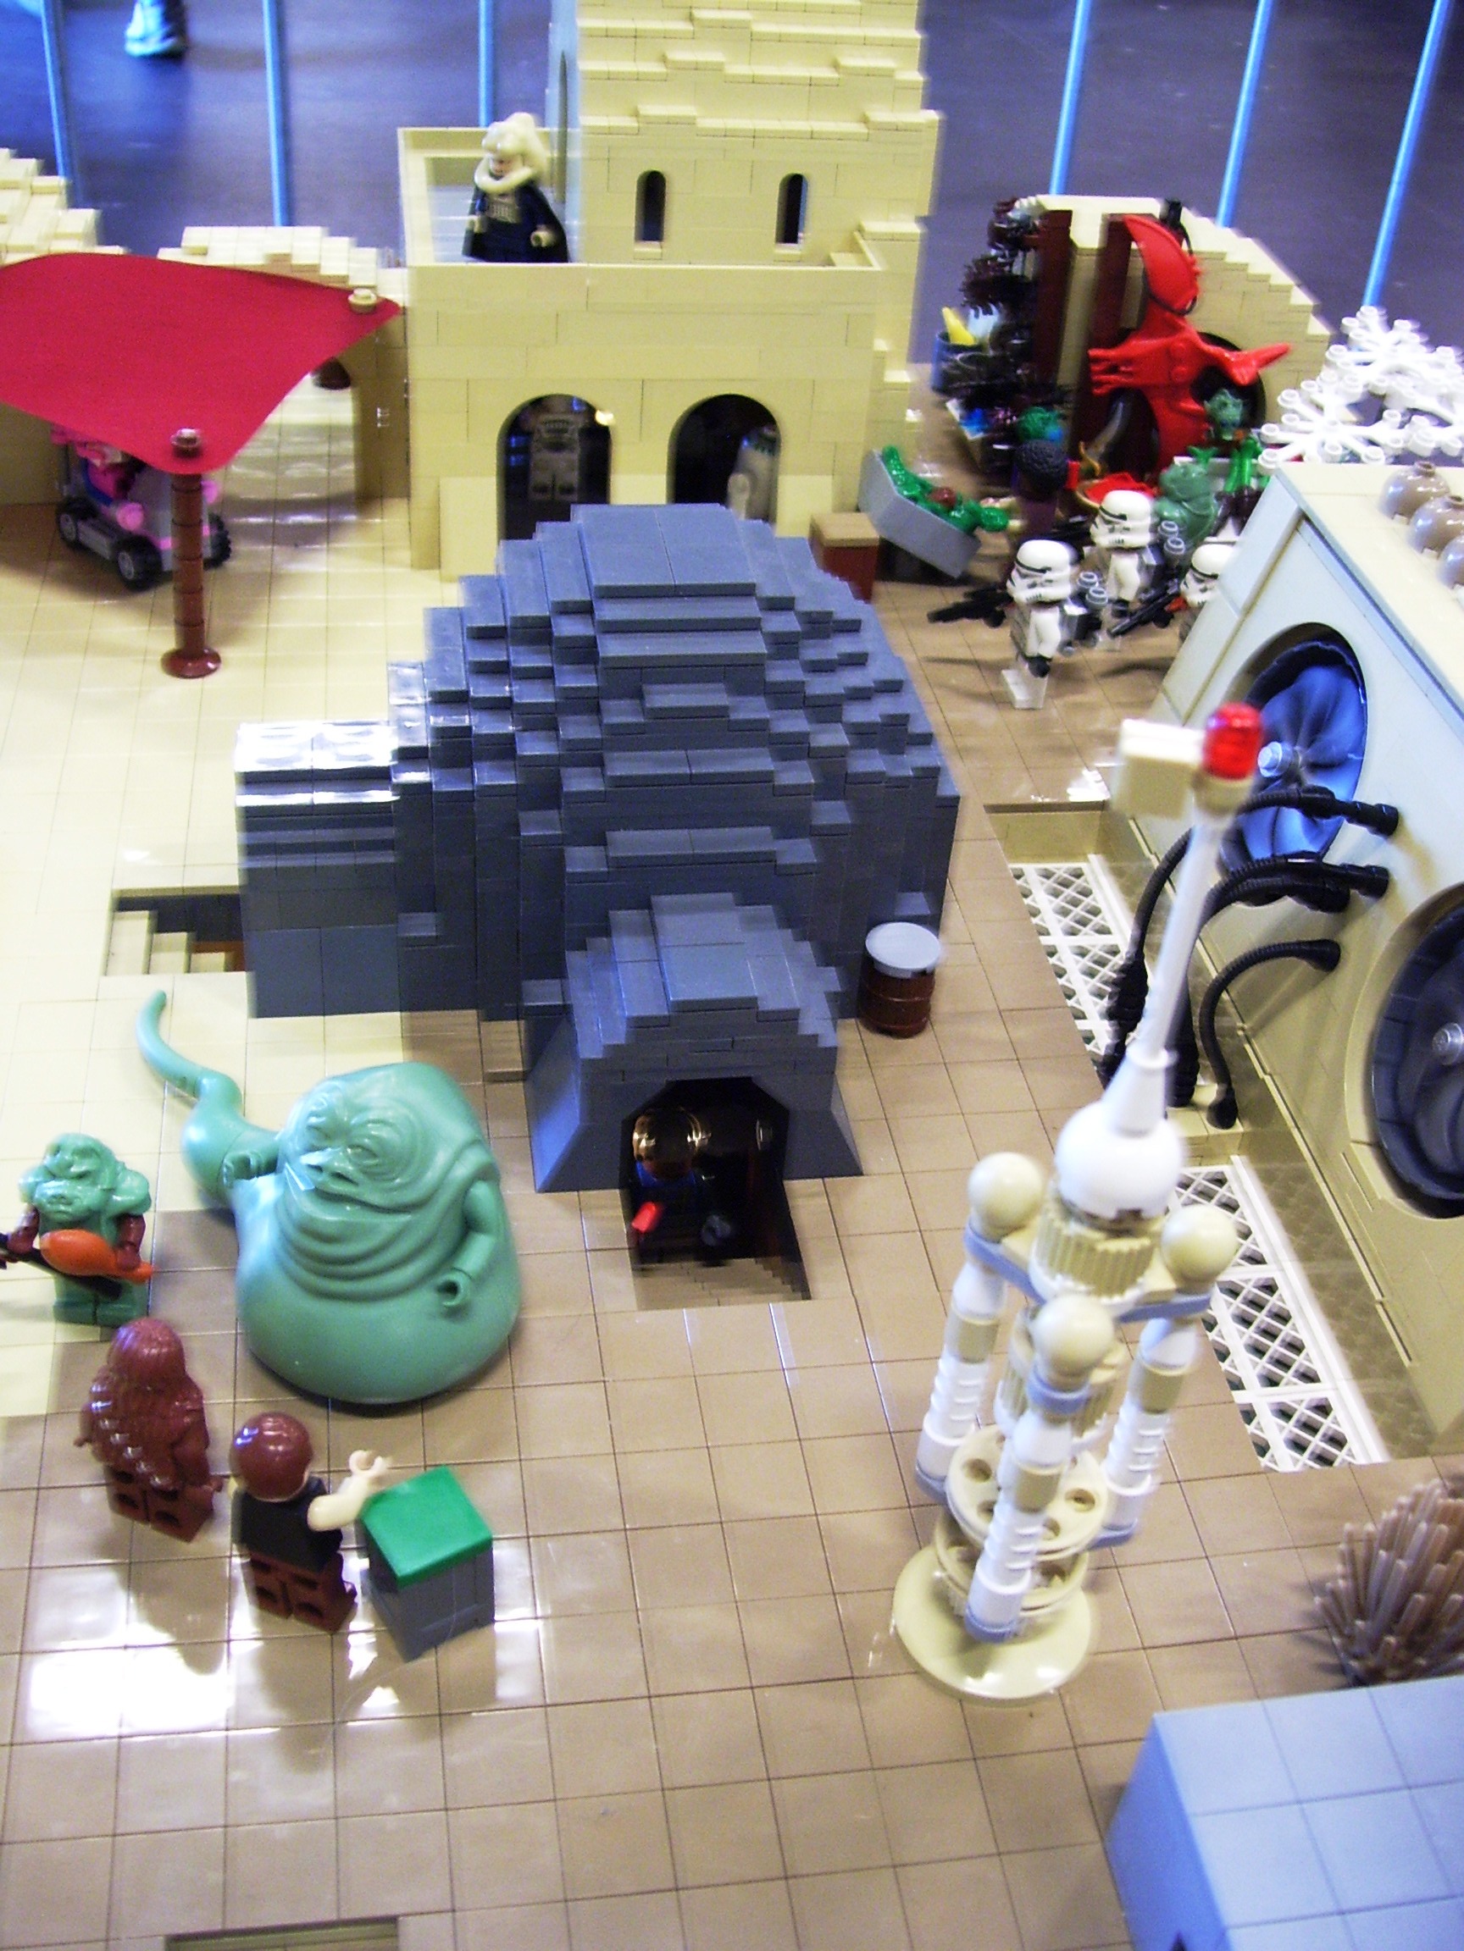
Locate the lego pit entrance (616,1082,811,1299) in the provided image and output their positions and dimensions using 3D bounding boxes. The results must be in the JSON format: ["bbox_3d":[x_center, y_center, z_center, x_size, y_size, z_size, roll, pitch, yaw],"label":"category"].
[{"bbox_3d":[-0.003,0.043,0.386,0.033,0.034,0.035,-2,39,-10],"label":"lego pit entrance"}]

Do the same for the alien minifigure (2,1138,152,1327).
[{"bbox_3d":[-0.113,0.044,0.354,0.026,0.041,0.018,2,39,-6],"label":"alien minifigure"}]

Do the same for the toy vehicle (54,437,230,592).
[{"bbox_3d":[-0.167,-0.134,0.574,0.048,0.036,0.032,34,46,30],"label":"toy vehicle"}]

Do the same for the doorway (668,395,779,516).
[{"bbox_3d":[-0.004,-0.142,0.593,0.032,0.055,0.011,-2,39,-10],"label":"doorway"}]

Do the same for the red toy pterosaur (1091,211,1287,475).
[{"bbox_3d":[0.140,-0.192,0.632,0.063,0.086,0.034,-5,40,-15],"label":"red toy pterosaur"}]

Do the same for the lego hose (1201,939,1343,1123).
[{"bbox_3d":[0.113,0.011,0.438,0.029,0.047,0.010,-2,39,-10],"label":"lego hose"}]

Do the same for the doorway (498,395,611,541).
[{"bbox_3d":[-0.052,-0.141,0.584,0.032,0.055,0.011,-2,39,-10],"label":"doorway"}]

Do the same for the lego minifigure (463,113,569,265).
[{"bbox_3d":[-0.059,-0.215,0.562,0.030,0.045,0.022,15,39,11],"label":"lego minifigure"}]

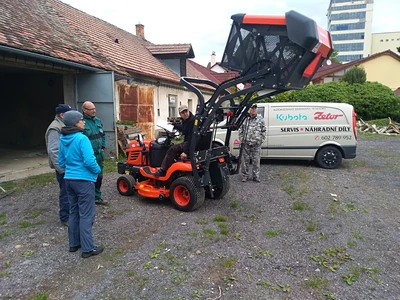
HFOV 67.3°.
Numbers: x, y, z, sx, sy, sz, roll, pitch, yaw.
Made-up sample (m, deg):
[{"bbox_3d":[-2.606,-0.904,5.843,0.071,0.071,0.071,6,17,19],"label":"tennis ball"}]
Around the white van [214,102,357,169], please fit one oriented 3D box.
[{"bbox_3d":[1.989,-0.546,9.201,4.780,1.870,1.920,0,7,5],"label":"white van"}]

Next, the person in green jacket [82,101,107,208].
[{"bbox_3d":[-1.859,0.065,5.299,0.340,1.780,0.500,5,9,38],"label":"person in green jacket"}]

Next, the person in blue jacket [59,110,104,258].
[{"bbox_3d":[-1.354,0.376,3.394,0.360,1.640,0.500,-8,10,-42],"label":"person in blue jacket"}]

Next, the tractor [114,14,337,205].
[{"bbox_3d":[0.140,-0.451,5.003,3.700,2.820,1.250,4,9,36],"label":"tractor"}]

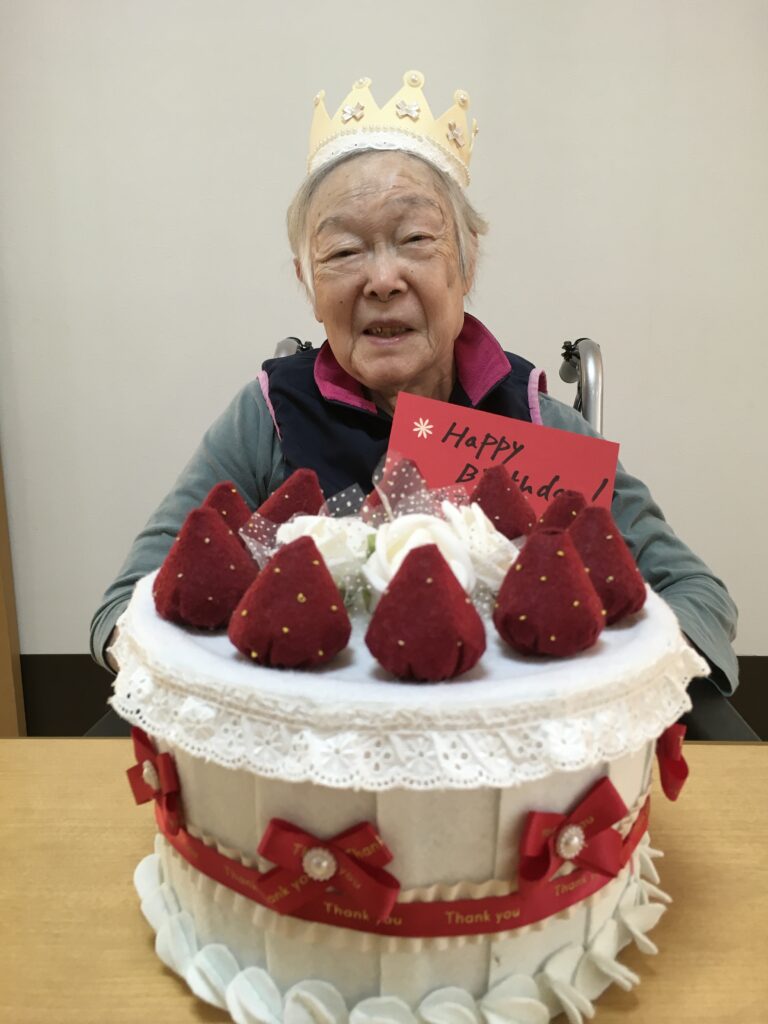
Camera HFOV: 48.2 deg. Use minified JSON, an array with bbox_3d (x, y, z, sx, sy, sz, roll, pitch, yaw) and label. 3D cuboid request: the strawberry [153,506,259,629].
[{"bbox_3d":[-0.085,0.025,0.406,0.050,0.052,0.050,0,13,0],"label":"strawberry"}]

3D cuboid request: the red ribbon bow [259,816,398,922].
[{"bbox_3d":[-0.024,0.157,0.377,0.061,0.043,0.023,3,13,13],"label":"red ribbon bow"}]

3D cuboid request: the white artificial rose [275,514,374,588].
[{"bbox_3d":[-0.036,0.025,0.517,0.060,0.046,0.056,0,12,0],"label":"white artificial rose"}]

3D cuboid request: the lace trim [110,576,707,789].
[{"bbox_3d":[0.012,0.062,0.515,0.345,0.040,0.345,0,12,0],"label":"lace trim"}]

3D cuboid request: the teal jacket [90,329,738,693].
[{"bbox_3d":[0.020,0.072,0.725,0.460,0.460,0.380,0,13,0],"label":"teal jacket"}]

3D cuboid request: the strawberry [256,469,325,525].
[{"bbox_3d":[-0.049,0.000,0.516,0.050,0.052,0.050,0,13,0],"label":"strawberry"}]

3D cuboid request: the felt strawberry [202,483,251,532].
[{"bbox_3d":[-0.098,0.010,0.541,0.054,0.060,0.054,0,12,0],"label":"felt strawberry"}]

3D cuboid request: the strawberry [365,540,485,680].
[{"bbox_3d":[0.017,0.039,0.344,0.050,0.052,0.050,0,13,0],"label":"strawberry"}]

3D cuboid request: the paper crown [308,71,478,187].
[{"bbox_3d":[0.006,-0.350,0.820,0.156,0.068,0.152,2,-3,0],"label":"paper crown"}]

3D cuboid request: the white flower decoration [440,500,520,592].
[{"bbox_3d":[0.048,0.018,0.436,0.047,0.048,0.050,0,13,0],"label":"white flower decoration"}]

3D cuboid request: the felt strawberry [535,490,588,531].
[{"bbox_3d":[0.102,0.012,0.468,0.050,0.052,0.050,0,13,0],"label":"felt strawberry"}]

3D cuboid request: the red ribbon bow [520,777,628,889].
[{"bbox_3d":[0.086,0.145,0.388,0.053,0.044,0.023,-6,14,-27],"label":"red ribbon bow"}]

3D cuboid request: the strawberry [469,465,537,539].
[{"bbox_3d":[0.082,-0.003,0.603,0.054,0.060,0.054,0,12,0],"label":"strawberry"}]

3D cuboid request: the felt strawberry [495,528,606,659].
[{"bbox_3d":[0.070,0.032,0.365,0.050,0.052,0.050,0,13,0],"label":"felt strawberry"}]

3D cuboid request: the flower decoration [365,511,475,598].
[{"bbox_3d":[0.018,0.024,0.460,0.060,0.050,0.056,0,12,0],"label":"flower decoration"}]

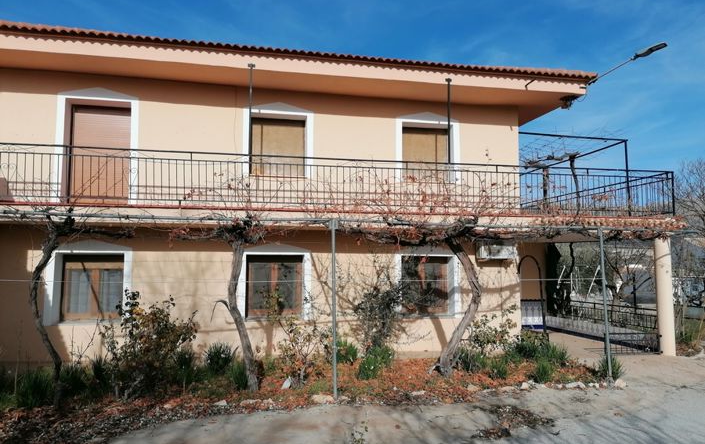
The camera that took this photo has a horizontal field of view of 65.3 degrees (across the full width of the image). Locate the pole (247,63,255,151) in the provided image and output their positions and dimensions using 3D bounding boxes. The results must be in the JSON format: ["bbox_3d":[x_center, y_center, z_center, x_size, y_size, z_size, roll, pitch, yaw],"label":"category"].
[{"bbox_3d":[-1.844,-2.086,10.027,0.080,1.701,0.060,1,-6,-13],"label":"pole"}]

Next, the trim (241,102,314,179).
[{"bbox_3d":[-1.490,-1.641,11.080,1.395,1.548,0.120,1,-6,-13],"label":"trim"}]

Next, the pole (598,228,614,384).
[{"bbox_3d":[3.772,1.240,8.163,0.060,2.324,0.060,1,-6,-13],"label":"pole"}]

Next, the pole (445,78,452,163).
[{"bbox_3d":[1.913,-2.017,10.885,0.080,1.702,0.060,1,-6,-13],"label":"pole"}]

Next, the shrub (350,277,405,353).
[{"bbox_3d":[0.488,1.810,10.605,0.980,1.510,0.840,1,-6,-13],"label":"shrub"}]

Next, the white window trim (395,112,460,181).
[{"bbox_3d":[1.628,-1.597,11.793,1.428,1.515,0.120,1,-6,-13],"label":"white window trim"}]

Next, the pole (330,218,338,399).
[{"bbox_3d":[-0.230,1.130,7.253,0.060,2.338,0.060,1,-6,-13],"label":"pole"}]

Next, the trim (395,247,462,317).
[{"bbox_3d":[1.571,1.229,11.508,1.428,1.504,0.120,1,-6,-13],"label":"trim"}]

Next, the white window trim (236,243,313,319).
[{"bbox_3d":[-1.526,1.179,10.800,1.439,1.526,0.120,1,-6,-13],"label":"white window trim"}]

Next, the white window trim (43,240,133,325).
[{"bbox_3d":[-4.799,1.104,10.054,1.439,1.526,0.120,1,-6,-13],"label":"white window trim"}]

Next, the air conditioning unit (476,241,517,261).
[{"bbox_3d":[3.019,0.538,11.650,0.800,0.510,0.320,1,-6,-13],"label":"air conditioning unit"}]

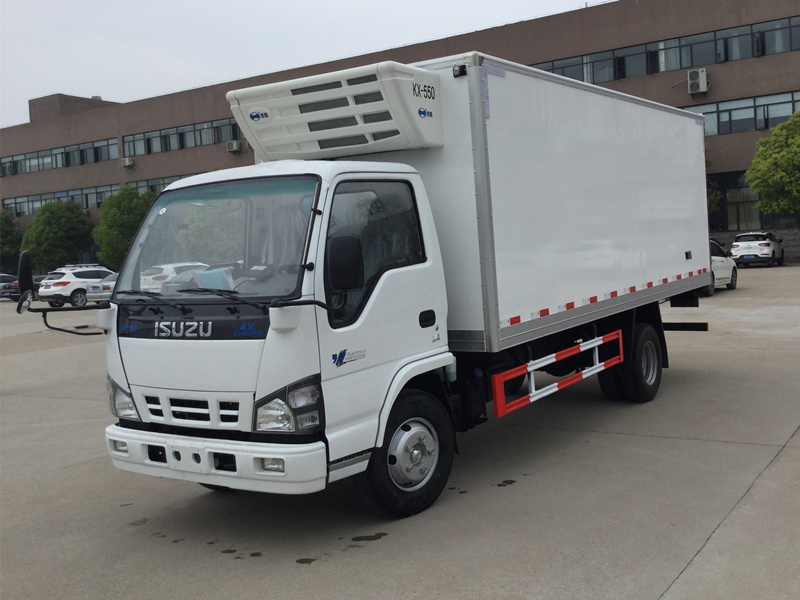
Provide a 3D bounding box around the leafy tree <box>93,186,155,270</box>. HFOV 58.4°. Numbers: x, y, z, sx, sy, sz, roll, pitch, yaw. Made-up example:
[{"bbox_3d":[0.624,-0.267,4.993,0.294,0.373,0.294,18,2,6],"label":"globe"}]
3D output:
[{"bbox_3d":[-14.483,-3.359,38.500,4.200,5.482,4.200,0,7,39],"label":"leafy tree"}]

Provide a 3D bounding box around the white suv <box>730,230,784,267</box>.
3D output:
[{"bbox_3d":[17.136,-2.542,34.017,1.830,1.650,4.450,0,6,36],"label":"white suv"}]

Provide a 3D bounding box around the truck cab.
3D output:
[{"bbox_3d":[-0.802,0.243,4.722,1.978,2.234,1.589,0,6,39],"label":"truck cab"}]

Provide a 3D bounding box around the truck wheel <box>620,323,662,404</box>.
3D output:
[{"bbox_3d":[2.381,0.616,7.131,0.210,0.799,0.799,0,6,39],"label":"truck wheel"}]

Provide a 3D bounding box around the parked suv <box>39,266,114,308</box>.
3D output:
[{"bbox_3d":[-12.905,-0.713,30.485,1.820,1.680,4.420,-1,6,33],"label":"parked suv"}]

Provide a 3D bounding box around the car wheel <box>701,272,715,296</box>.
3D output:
[{"bbox_3d":[8.019,-0.405,18.736,0.220,0.630,0.630,0,7,40],"label":"car wheel"}]

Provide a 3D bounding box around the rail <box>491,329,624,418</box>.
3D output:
[{"bbox_3d":[1.305,0.535,5.675,0.072,0.307,2.204,0,6,39],"label":"rail"}]

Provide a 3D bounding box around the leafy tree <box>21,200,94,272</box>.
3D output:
[{"bbox_3d":[-19.362,-3.081,40.500,4.200,5.088,4.200,0,7,39],"label":"leafy tree"}]

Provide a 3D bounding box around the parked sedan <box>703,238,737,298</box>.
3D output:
[{"bbox_3d":[8.200,-0.966,20.162,1.790,1.470,4.500,0,7,39],"label":"parked sedan"}]

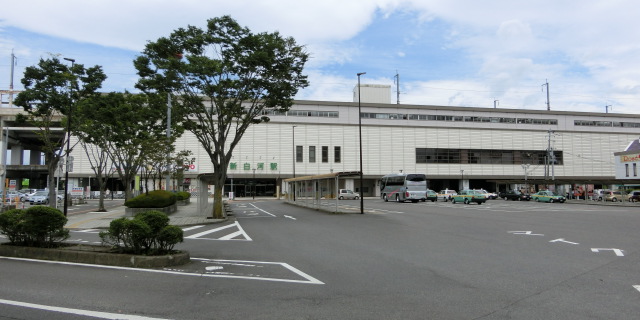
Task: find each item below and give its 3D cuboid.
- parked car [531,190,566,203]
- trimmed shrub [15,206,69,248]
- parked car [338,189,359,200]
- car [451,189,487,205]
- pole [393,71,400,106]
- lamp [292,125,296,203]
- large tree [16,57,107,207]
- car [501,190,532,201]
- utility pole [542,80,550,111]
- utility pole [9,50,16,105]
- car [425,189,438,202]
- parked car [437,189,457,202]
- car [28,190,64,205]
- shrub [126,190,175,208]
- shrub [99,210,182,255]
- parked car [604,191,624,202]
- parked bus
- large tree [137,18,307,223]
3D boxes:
[{"bbox_3d":[30.005,4.743,60.618,1.700,1.500,4.650,1,-4,-13],"label":"parked car"},{"bbox_3d":[-6.869,1.618,11.421,1.450,1.000,1.400,-1,-4,22],"label":"trimmed shrub"},{"bbox_3d":[4.569,5.449,71.297,3.400,1.520,1.480,1,-4,-11],"label":"parked car"},{"bbox_3d":[16.157,3.952,50.051,1.700,1.520,4.650,1,-4,-12],"label":"car"},{"bbox_3d":[15.749,-12.409,94.998,0.600,10.800,1.300,1,-4,-13],"label":"pole"},{"bbox_3d":[-2.867,0.413,52.577,0.600,8.600,0.350,1,-4,-12],"label":"lamp"},{"bbox_3d":[-13.014,-1.047,23.117,4.600,8.200,4.400,1,-4,-13],"label":"large tree"},{"bbox_3d":[26.124,4.721,61.826,1.700,1.460,4.600,1,-4,-18],"label":"car"},{"bbox_3d":[45.621,-10.637,92.848,0.500,10.400,1.600,1,-4,-12],"label":"utility pole"},{"bbox_3d":[-49.871,-12.213,74.912,0.500,10.300,1.500,1,-4,-12],"label":"utility pole"},{"bbox_3d":[13.805,4.833,61.916,1.700,1.520,4.650,1,-4,-12],"label":"car"},{"bbox_3d":[16.805,4.792,61.317,1.700,1.520,4.600,1,-4,-13],"label":"parked car"},{"bbox_3d":[-28.250,3.832,47.654,1.700,1.460,4.400,1,-4,-12],"label":"car"},{"bbox_3d":[-10.548,2.444,29.104,2.400,1.100,5.600,1,-4,-12],"label":"shrub"},{"bbox_3d":[-4.044,1.584,10.471,2.000,0.950,1.550,-1,-4,22],"label":"shrub"},{"bbox_3d":[38.305,4.611,59.324,3.700,1.520,1.660,1,-4,-13],"label":"parked car"},{"bbox_3d":[10.654,3.737,59.482,2.490,3.400,9.000,1,-4,-12],"label":"parked bus"},{"bbox_3d":[-5.007,-2.110,23.378,8.600,10.000,8.300,1,-4,-12],"label":"large tree"}]

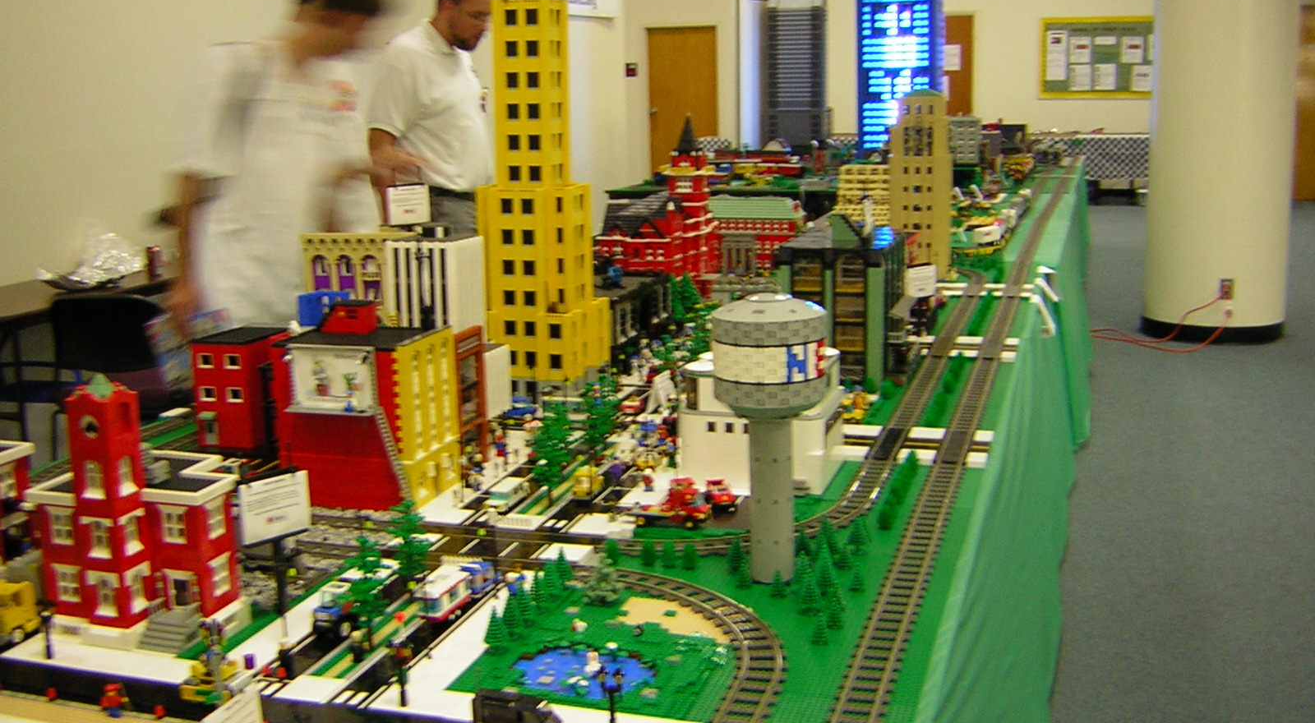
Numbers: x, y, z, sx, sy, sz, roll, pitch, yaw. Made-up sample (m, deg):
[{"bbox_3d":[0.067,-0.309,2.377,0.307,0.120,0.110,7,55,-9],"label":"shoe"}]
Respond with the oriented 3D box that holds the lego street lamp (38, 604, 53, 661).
[{"bbox_3d":[-0.789,0.346,1.761,0.021,0.078,0.015,2,12,17],"label":"lego street lamp"}]

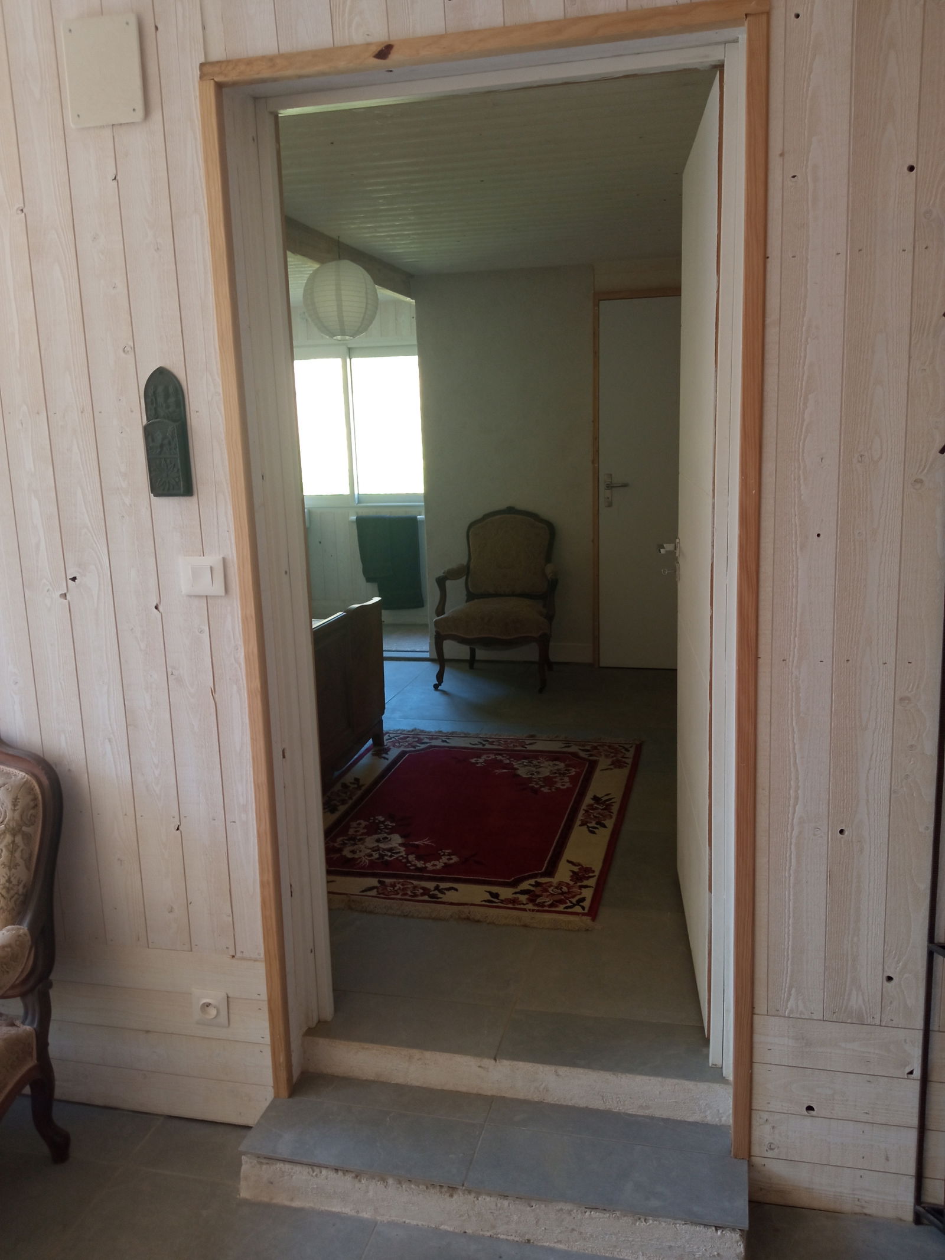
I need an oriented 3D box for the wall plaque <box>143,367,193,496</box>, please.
[{"bbox_3d":[-0.618,-0.395,1.965,0.092,0.252,0.037,1,12,13],"label":"wall plaque"}]

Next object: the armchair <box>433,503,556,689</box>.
[{"bbox_3d":[0.155,-0.187,5.391,0.645,0.936,0.591,2,12,18],"label":"armchair"}]

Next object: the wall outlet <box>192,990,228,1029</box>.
[{"bbox_3d":[-0.595,0.862,2.244,0.085,0.085,0.013,1,12,13],"label":"wall outlet"}]

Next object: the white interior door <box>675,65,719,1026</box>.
[{"bbox_3d":[0.569,-0.147,2.442,0.039,2.009,0.859,0,12,8],"label":"white interior door"}]

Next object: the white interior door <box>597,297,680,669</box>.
[{"bbox_3d":[1.081,-0.762,5.333,0.778,2.005,0.039,1,12,13],"label":"white interior door"}]

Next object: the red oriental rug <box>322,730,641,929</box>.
[{"bbox_3d":[-0.040,0.652,3.659,1.182,0.012,1.665,1,12,15],"label":"red oriental rug"}]

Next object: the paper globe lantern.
[{"bbox_3d":[-0.571,-1.448,4.338,0.343,0.340,0.343,1,12,13],"label":"paper globe lantern"}]

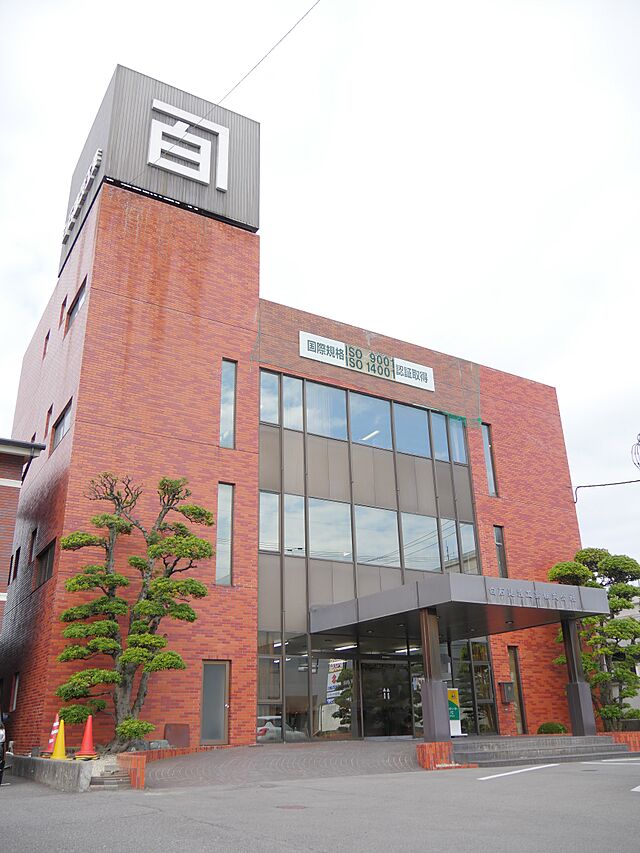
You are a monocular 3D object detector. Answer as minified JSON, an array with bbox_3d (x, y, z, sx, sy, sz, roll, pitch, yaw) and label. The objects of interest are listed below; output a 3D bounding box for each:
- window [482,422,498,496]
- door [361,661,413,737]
[{"bbox_3d":[6.229,1.201,25.180,0.420,2.789,0.100,12,-25,-30],"label":"window"},{"bbox_3d":[1.927,7.680,19.530,1.725,1.993,0.100,12,-25,-30],"label":"door"}]

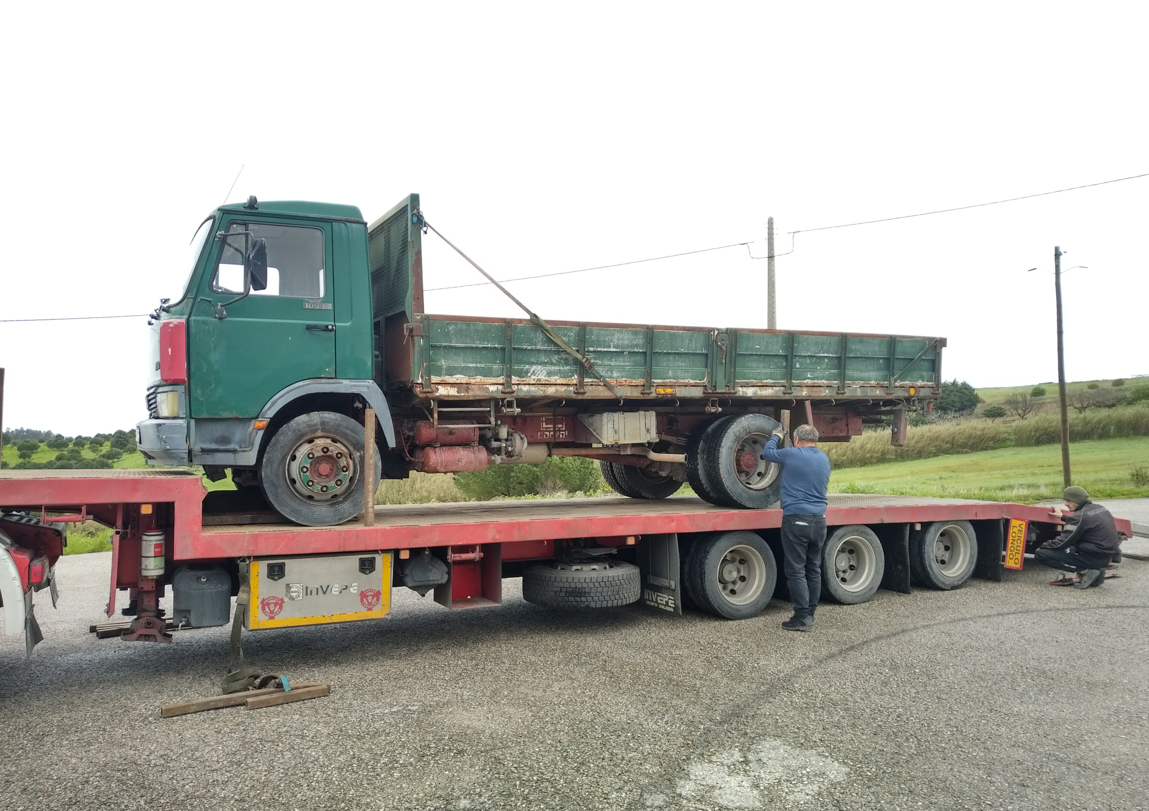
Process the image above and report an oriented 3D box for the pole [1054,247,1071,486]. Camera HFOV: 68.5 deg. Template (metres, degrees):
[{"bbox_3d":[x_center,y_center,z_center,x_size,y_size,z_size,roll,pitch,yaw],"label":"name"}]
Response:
[{"bbox_3d":[14.750,-1.148,25.500,0.230,7.250,0.230,-1,-3,0],"label":"pole"}]

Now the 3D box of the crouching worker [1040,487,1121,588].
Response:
[{"bbox_3d":[5.179,1.329,8.650,0.820,1.000,0.540,-2,-4,37],"label":"crouching worker"}]

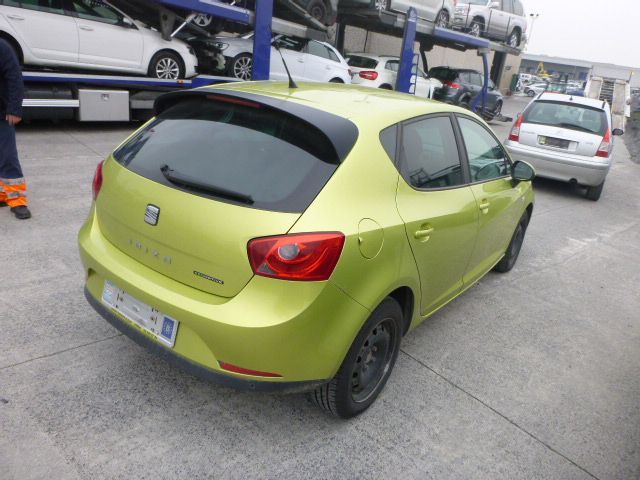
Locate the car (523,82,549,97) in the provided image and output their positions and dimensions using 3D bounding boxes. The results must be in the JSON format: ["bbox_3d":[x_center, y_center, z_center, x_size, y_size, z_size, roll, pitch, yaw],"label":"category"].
[{"bbox_3d":[22.931,-15.101,47.000,4.200,1.460,1.770,7,20,4],"label":"car"}]

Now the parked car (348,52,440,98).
[{"bbox_3d":[2.380,-5.230,15.350,4.400,1.500,1.800,-14,28,-43],"label":"parked car"}]

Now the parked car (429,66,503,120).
[{"bbox_3d":[5.760,-5.862,18.267,4.220,1.520,1.790,-13,27,-41],"label":"parked car"}]

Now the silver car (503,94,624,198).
[{"bbox_3d":[4.750,-1.920,8.970,1.700,1.520,3.850,17,22,26],"label":"silver car"}]

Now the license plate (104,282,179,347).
[{"bbox_3d":[-0.781,0.306,1.985,0.520,0.113,0.020,19,14,33],"label":"license plate"}]

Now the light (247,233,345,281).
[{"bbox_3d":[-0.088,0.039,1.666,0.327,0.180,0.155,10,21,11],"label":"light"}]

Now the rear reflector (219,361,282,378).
[{"bbox_3d":[-0.259,0.500,1.746,0.253,0.034,0.035,10,21,11],"label":"rear reflector"}]

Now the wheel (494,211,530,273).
[{"bbox_3d":[1.669,-0.015,4.085,0.185,0.600,0.600,19,24,33],"label":"wheel"}]

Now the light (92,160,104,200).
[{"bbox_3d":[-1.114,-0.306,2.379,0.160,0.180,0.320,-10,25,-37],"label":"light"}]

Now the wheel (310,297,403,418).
[{"bbox_3d":[0.191,0.536,2.192,0.185,0.600,0.600,19,24,33],"label":"wheel"}]

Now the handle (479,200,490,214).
[{"bbox_3d":[1.027,-0.205,2.873,0.042,0.045,0.170,19,23,33],"label":"handle"}]

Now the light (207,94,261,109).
[{"bbox_3d":[-0.396,-0.627,2.088,0.340,0.027,0.030,19,23,33],"label":"light"}]

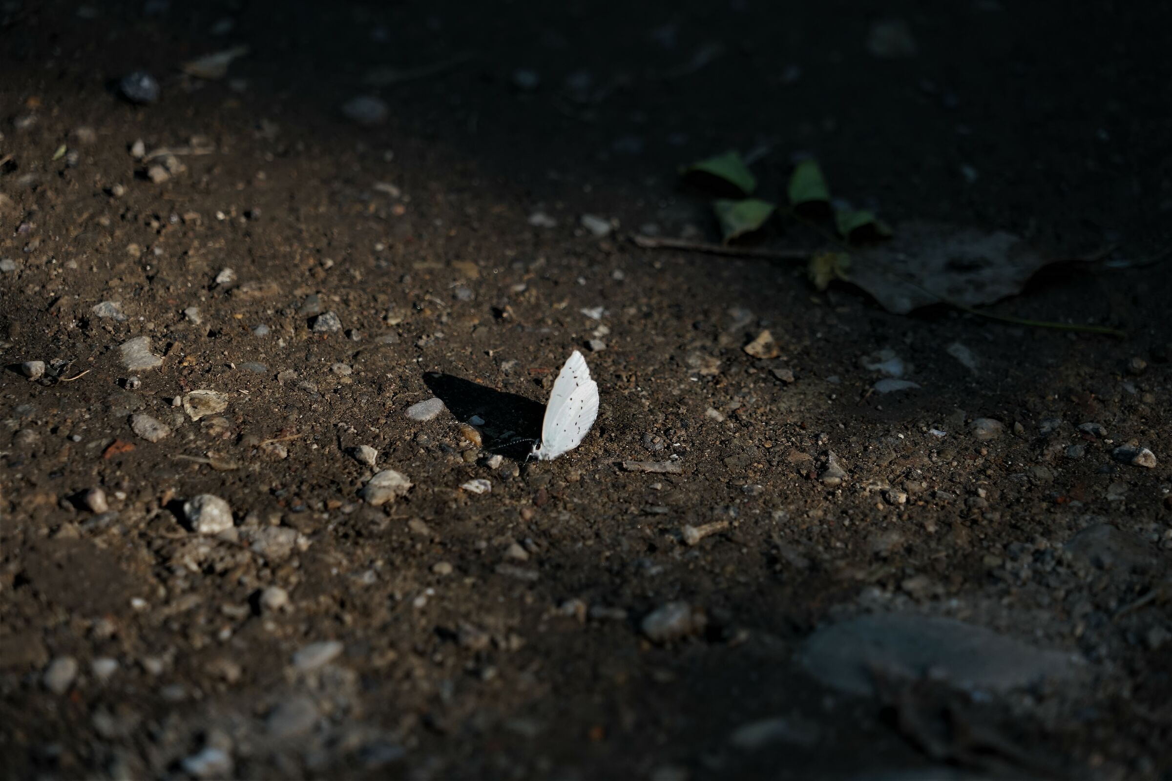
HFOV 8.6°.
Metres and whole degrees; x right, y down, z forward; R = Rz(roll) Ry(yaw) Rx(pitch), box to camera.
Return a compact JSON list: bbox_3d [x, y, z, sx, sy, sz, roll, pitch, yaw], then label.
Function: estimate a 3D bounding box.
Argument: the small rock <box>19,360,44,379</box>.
[{"bbox_3d":[-0.076,-0.003,1.066,0.003,0.002,0.003,5,33,0],"label":"small rock"}]

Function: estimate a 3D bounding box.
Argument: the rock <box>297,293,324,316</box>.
[{"bbox_3d":[-0.041,-0.013,1.172,0.004,0.002,0.005,6,30,0],"label":"rock"}]

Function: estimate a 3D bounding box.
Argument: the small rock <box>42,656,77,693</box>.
[{"bbox_3d":[-0.068,0.037,1.006,0.005,0.004,0.006,5,33,0],"label":"small rock"}]

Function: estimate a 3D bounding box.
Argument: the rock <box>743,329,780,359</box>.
[{"bbox_3d":[0.025,-0.006,1.096,0.005,0.003,0.004,0,39,0],"label":"rock"}]

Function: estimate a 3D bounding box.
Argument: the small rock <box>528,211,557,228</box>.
[{"bbox_3d":[-0.006,-0.025,1.119,0.004,0.002,0.003,0,39,0],"label":"small rock"}]

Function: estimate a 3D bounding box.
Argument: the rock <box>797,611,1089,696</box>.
[{"bbox_3d":[0.050,0.037,1.100,0.040,0.006,0.019,6,30,0],"label":"rock"}]

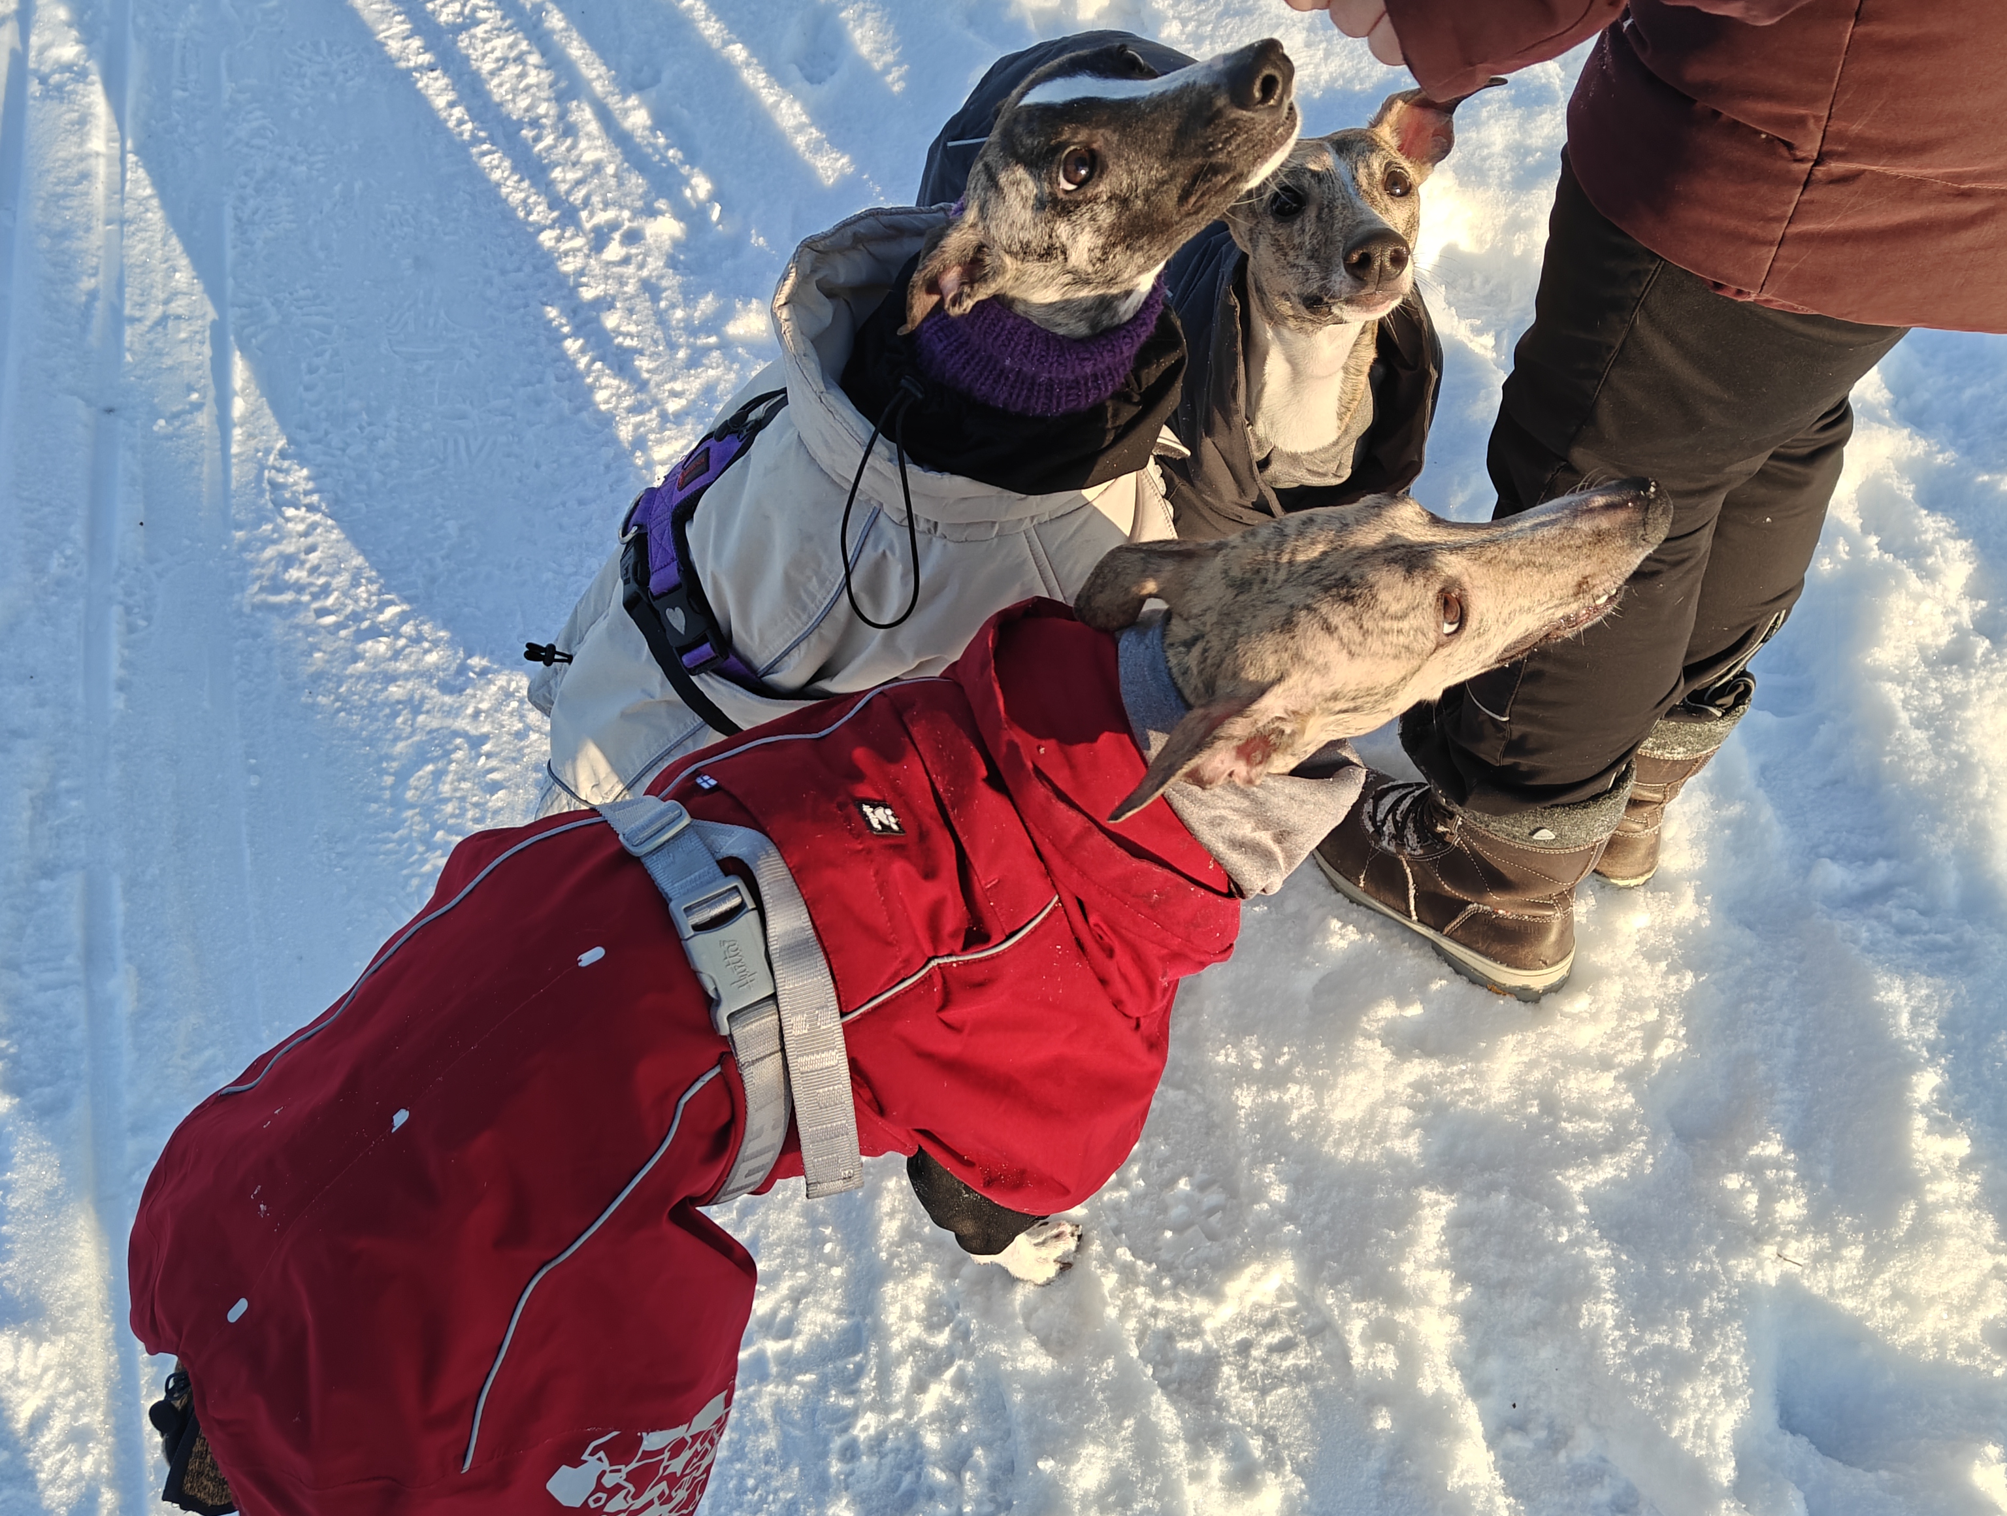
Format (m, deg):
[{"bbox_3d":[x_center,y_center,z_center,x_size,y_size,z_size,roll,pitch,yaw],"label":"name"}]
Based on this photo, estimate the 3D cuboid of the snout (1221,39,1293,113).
[{"bbox_3d":[0.131,-0.353,0.960,0.036,0.034,0.037,-20,37,34],"label":"snout"}]

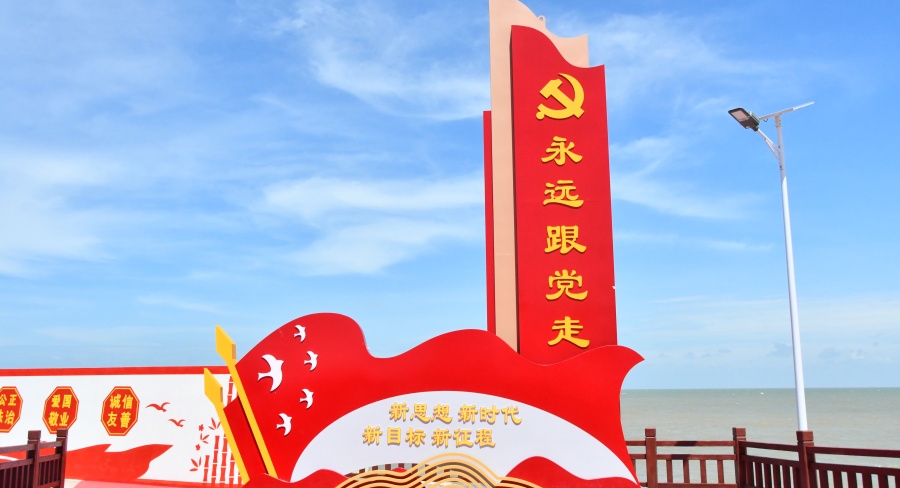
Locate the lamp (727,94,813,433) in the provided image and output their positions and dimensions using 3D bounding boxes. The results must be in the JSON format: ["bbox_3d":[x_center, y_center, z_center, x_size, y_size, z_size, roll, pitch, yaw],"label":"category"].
[{"bbox_3d":[4.336,0.769,10.760,1.580,5.694,0.520,7,-13,-37],"label":"lamp"}]

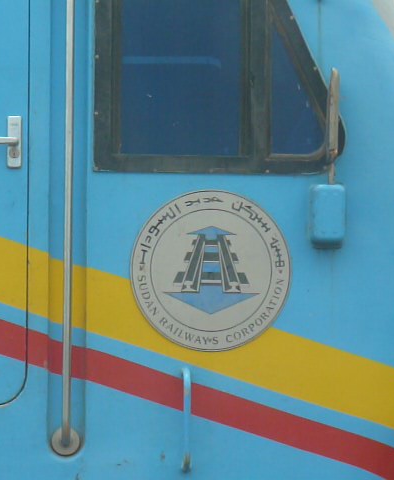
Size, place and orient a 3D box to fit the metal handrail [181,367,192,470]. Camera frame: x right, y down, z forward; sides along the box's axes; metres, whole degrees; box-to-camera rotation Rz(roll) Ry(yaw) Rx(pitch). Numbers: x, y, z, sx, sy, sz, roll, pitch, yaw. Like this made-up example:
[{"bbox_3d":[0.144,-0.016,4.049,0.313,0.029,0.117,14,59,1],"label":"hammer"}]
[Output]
[{"bbox_3d":[-0.037,0.641,13.200,0.024,0.367,0.075,1,-5,-7],"label":"metal handrail"}]

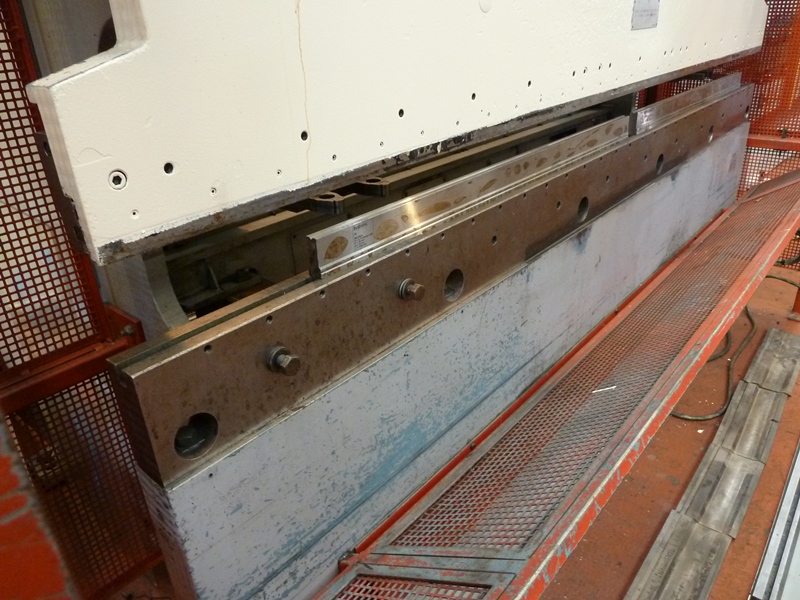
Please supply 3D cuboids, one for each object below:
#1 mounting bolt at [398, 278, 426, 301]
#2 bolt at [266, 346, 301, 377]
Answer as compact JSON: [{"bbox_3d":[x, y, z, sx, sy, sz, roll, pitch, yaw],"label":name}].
[{"bbox_3d":[0.026,-0.017,1.075,0.035,0.040,0.039,15,32,39],"label":"mounting bolt"},{"bbox_3d":[-0.172,0.095,0.874,0.035,0.040,0.039,15,32,39],"label":"bolt"}]

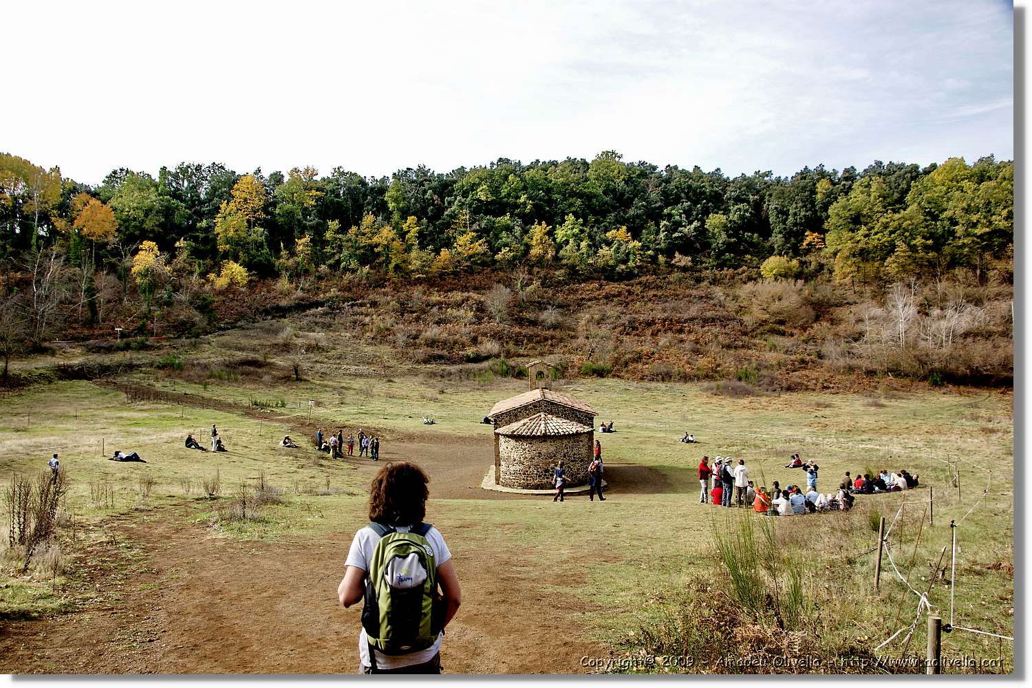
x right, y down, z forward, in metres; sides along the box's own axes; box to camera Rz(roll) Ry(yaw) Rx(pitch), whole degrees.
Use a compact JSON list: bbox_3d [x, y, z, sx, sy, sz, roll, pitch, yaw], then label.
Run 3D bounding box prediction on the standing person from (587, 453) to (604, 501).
[{"bbox_3d":[3.162,5.308,30.500,0.580,1.740,0.550,0,0,38],"label":"standing person"}]

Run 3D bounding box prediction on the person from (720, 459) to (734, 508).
[{"bbox_3d":[7.473,4.876,27.300,0.500,1.740,0.520,-1,0,-22],"label":"person"}]

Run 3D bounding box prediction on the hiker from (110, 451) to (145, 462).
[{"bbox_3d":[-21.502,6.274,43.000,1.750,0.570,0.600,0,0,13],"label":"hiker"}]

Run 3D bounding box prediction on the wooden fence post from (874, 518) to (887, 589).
[{"bbox_3d":[5.648,3.239,12.000,0.060,1.150,0.060,5,0,0],"label":"wooden fence post"}]

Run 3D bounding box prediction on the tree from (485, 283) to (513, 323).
[{"bbox_3d":[-2.993,-7.103,135.000,4.800,6.900,4.800,-1,0,0],"label":"tree"}]

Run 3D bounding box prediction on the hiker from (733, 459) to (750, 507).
[{"bbox_3d":[7.942,4.903,27.200,0.540,1.670,0.420,-1,0,-9],"label":"hiker"}]

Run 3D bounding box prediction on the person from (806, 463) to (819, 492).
[{"bbox_3d":[11.042,5.207,28.900,0.580,1.680,0.450,-1,0,13],"label":"person"}]

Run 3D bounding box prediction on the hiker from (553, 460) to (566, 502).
[{"bbox_3d":[1.752,5.555,31.300,0.500,1.630,0.500,-1,0,-41],"label":"hiker"}]

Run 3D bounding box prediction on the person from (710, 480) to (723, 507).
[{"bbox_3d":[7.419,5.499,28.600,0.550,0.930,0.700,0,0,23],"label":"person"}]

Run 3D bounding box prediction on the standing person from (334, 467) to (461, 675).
[{"bbox_3d":[-0.445,1.311,3.030,0.520,1.700,0.480,-1,0,-3],"label":"standing person"}]

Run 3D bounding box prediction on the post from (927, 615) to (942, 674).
[{"bbox_3d":[2.481,2.141,4.600,0.076,1.050,0.076,1,0,0],"label":"post"}]

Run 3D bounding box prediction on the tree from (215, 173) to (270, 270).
[{"bbox_3d":[-52.268,-23.368,148.000,10.500,18.600,10.000,0,0,0],"label":"tree"}]

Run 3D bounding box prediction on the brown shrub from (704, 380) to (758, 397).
[{"bbox_3d":[23.329,4.752,84.000,5.900,1.800,4.000,-1,0,0],"label":"brown shrub"}]

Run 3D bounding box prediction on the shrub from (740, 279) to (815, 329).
[{"bbox_3d":[37.804,-5.603,112.000,11.000,6.500,9.000,0,0,0],"label":"shrub"}]

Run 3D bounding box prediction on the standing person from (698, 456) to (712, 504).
[{"bbox_3d":[7.036,5.058,28.800,0.480,1.740,0.500,0,0,-9],"label":"standing person"}]

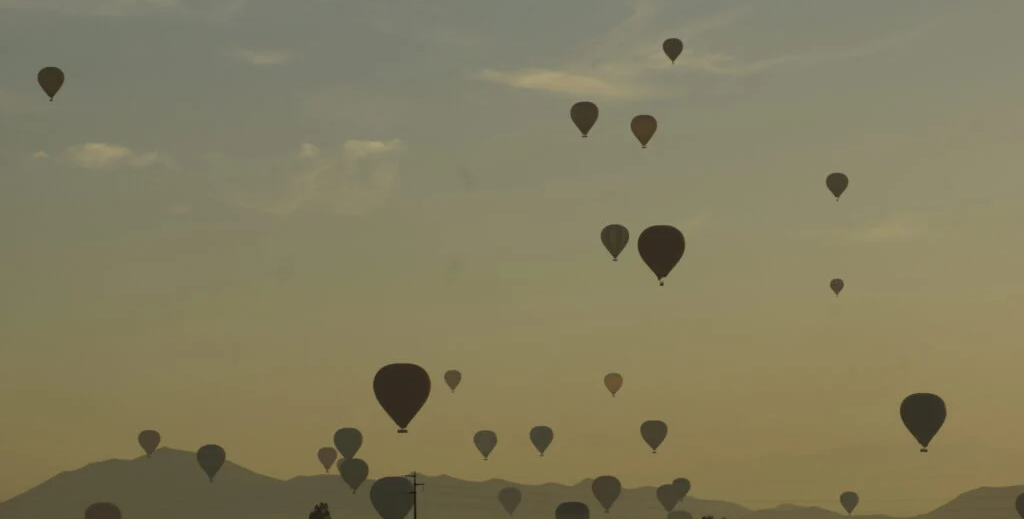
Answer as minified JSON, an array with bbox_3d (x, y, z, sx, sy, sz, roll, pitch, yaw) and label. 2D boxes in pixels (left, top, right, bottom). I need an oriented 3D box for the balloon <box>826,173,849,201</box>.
[{"bbox_3d":[270.160,-60.230,4247.870,18.500,23.390,18.500,0,-3,4],"label":"balloon"}]

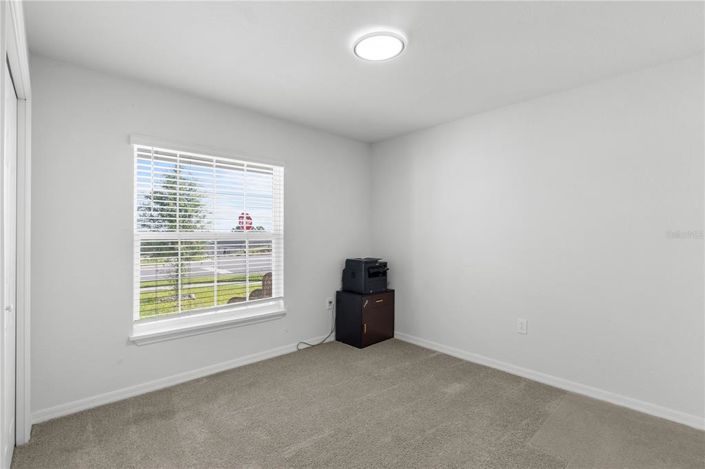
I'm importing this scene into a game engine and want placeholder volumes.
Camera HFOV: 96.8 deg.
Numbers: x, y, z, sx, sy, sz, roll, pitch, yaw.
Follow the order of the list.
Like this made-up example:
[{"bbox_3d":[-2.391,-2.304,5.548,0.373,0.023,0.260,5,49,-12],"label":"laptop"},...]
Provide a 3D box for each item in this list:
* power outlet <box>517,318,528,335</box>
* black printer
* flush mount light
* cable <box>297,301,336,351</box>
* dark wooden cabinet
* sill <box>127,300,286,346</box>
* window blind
[{"bbox_3d":[1.507,0.819,2.779,0.012,0.127,0.082,0,0,-43],"label":"power outlet"},{"bbox_3d":[0.155,0.497,3.792,0.390,0.350,0.380,0,0,-41],"label":"black printer"},{"bbox_3d":[0.169,-1.172,1.957,0.320,0.040,0.320,0,0,0],"label":"flush mount light"},{"bbox_3d":[-0.388,1.025,3.488,0.480,0.450,0.070,0,0,-41],"label":"cable"},{"bbox_3d":[0.165,0.963,3.764,0.555,0.580,0.415,0,0,-41],"label":"dark wooden cabinet"},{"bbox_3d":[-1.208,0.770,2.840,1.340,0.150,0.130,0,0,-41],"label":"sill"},{"bbox_3d":[-1.206,-0.025,2.842,1.290,1.390,0.065,0,0,-41],"label":"window blind"}]

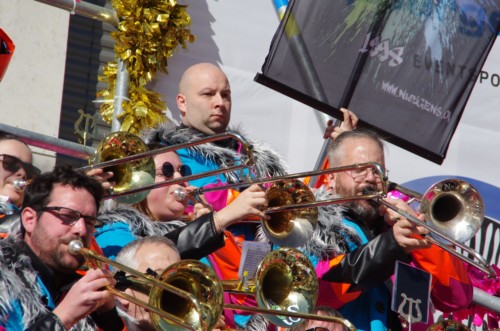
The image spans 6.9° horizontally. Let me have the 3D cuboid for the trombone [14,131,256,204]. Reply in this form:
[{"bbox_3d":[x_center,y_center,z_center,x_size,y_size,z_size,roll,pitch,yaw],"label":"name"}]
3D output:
[{"bbox_3d":[-0.328,0.017,11.800,0.240,0.230,1.080,13,-18,-41],"label":"trombone"}]

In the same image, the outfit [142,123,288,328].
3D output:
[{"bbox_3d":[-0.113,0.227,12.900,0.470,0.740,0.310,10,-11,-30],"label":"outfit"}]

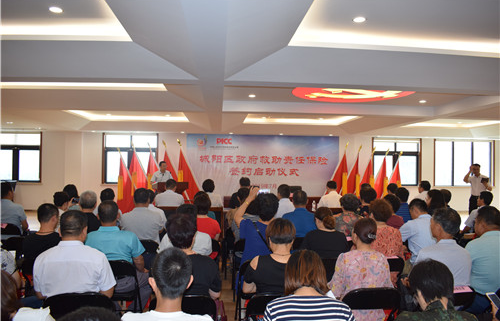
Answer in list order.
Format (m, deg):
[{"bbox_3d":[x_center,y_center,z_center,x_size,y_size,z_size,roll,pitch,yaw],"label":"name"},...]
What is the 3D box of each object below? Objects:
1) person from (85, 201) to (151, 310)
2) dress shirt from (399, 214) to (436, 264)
[{"bbox_3d":[-1.250,0.994,3.620,0.540,1.270,0.780,1,-1,-3],"label":"person"},{"bbox_3d":[1.665,0.830,3.750,0.480,0.600,0.380,1,-1,-25],"label":"dress shirt"}]

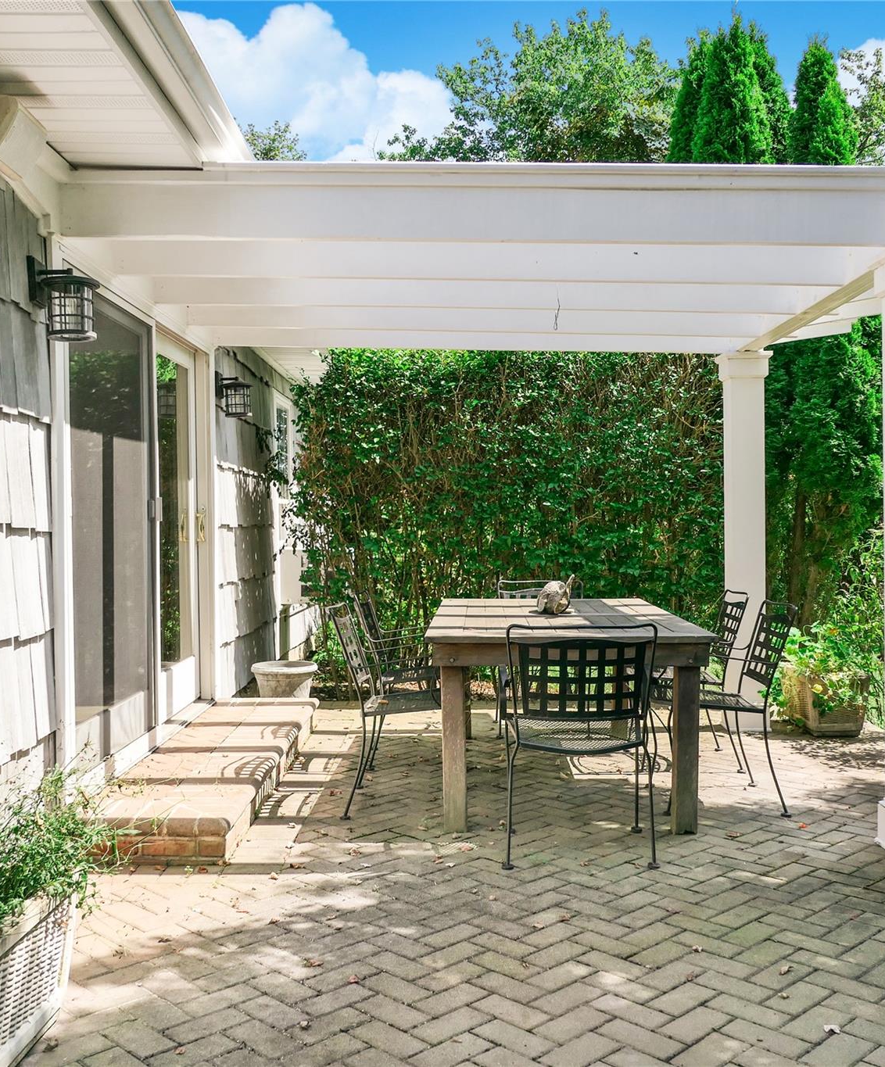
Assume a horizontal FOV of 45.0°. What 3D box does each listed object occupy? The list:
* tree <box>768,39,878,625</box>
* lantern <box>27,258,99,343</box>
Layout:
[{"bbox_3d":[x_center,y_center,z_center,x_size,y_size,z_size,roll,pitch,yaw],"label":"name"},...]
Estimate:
[{"bbox_3d":[2.920,-1.280,8.200,1.000,4.950,1.000,0,0,0],"label":"tree"},{"bbox_3d":[-1.262,-0.780,3.585,0.225,0.275,0.190,0,0,0],"label":"lantern"}]

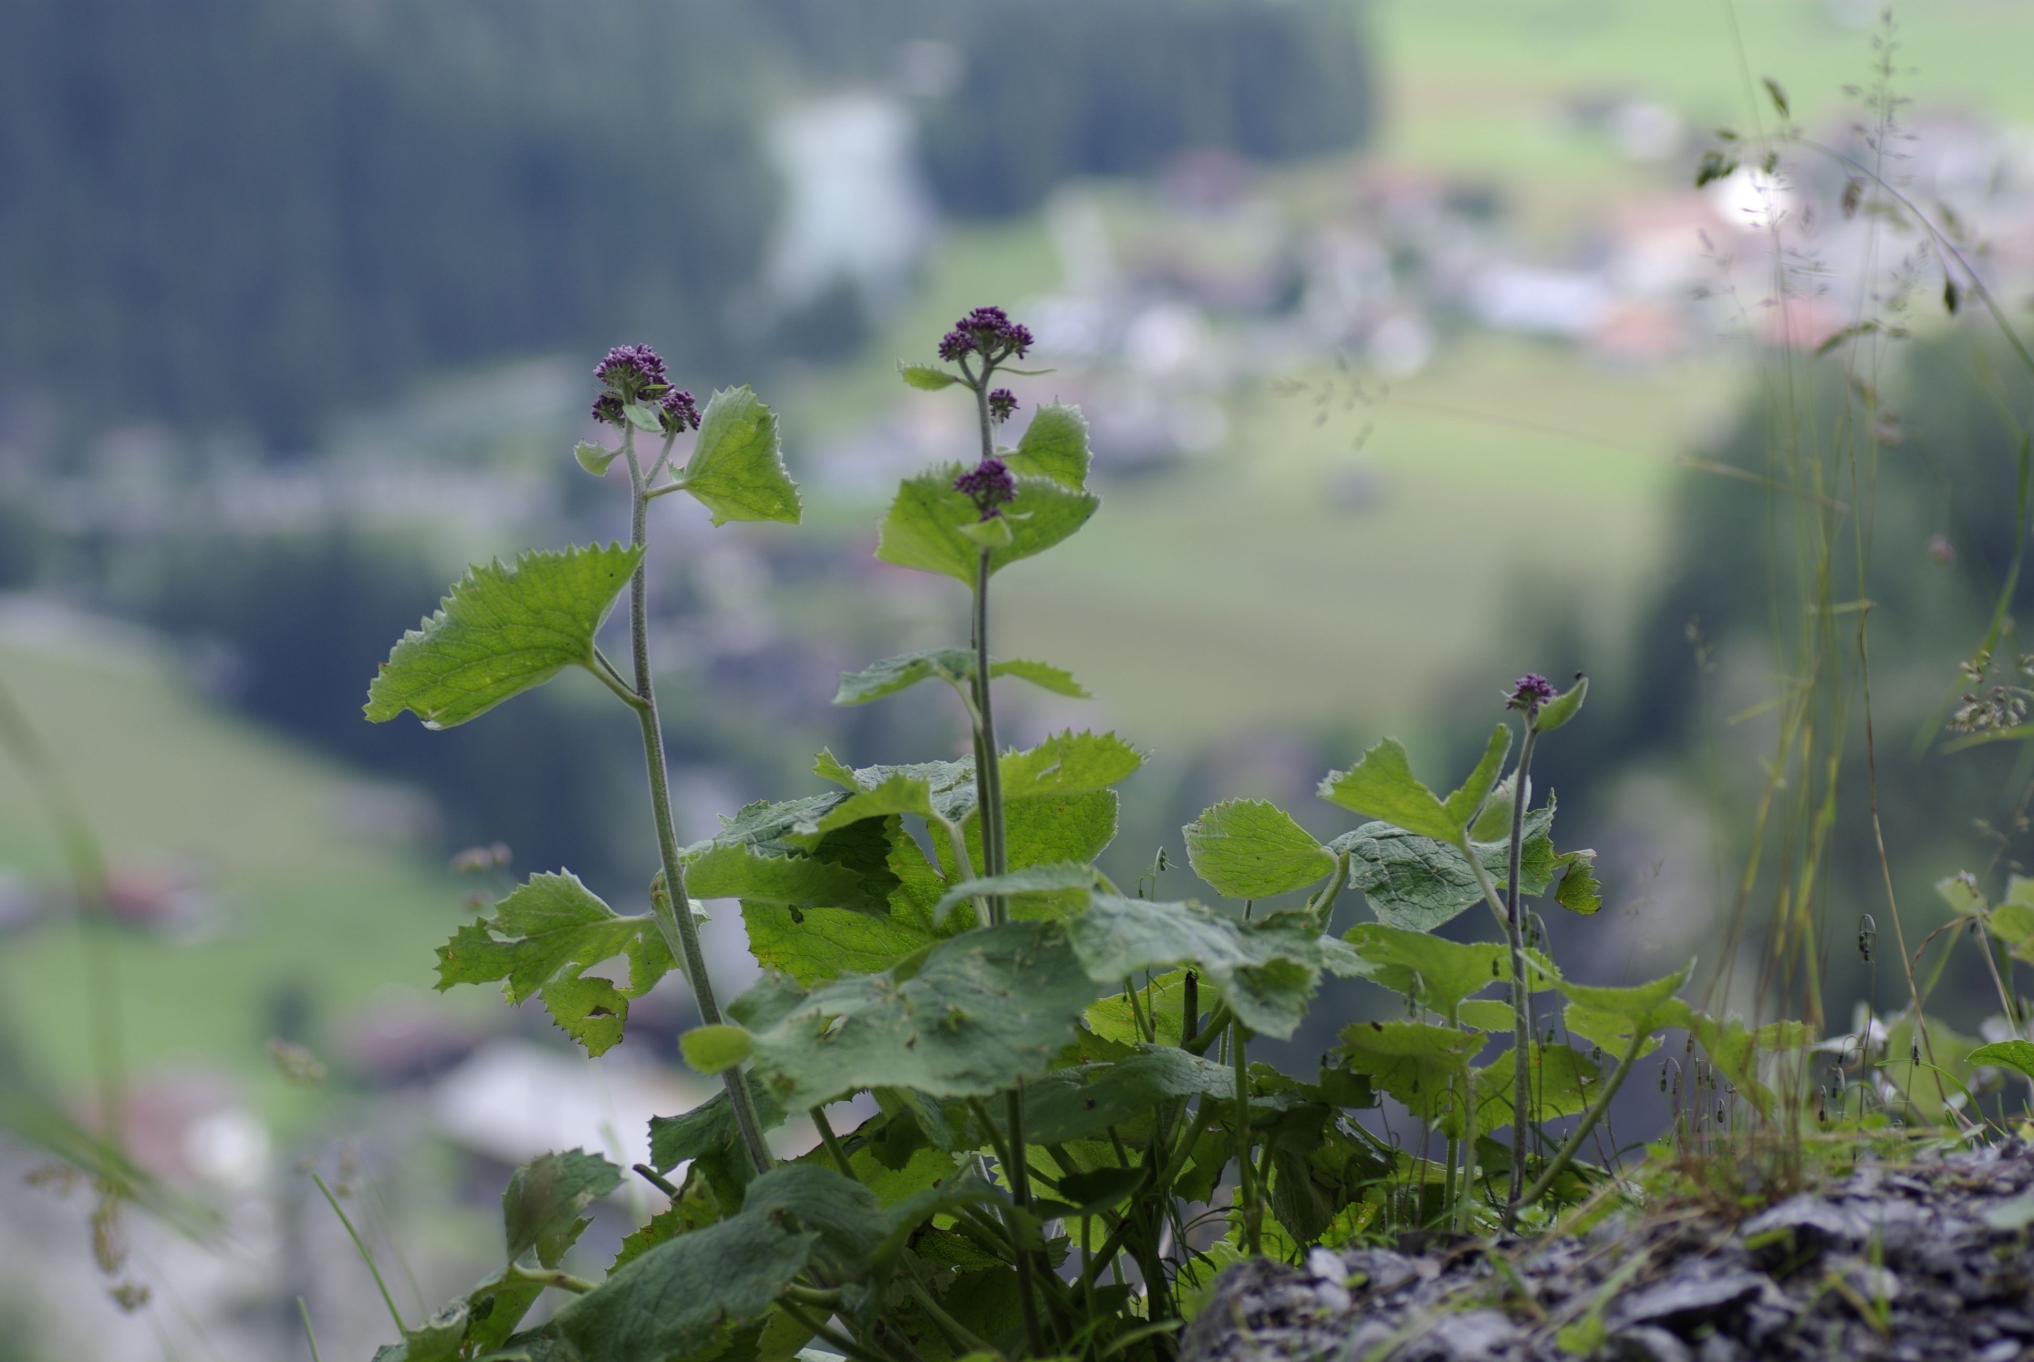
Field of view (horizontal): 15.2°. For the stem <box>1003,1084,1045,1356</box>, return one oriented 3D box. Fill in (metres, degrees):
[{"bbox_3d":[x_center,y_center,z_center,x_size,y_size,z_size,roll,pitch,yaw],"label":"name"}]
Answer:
[{"bbox_3d":[0.002,0.171,2.420,0.006,0.087,0.006,-5,5,0],"label":"stem"}]

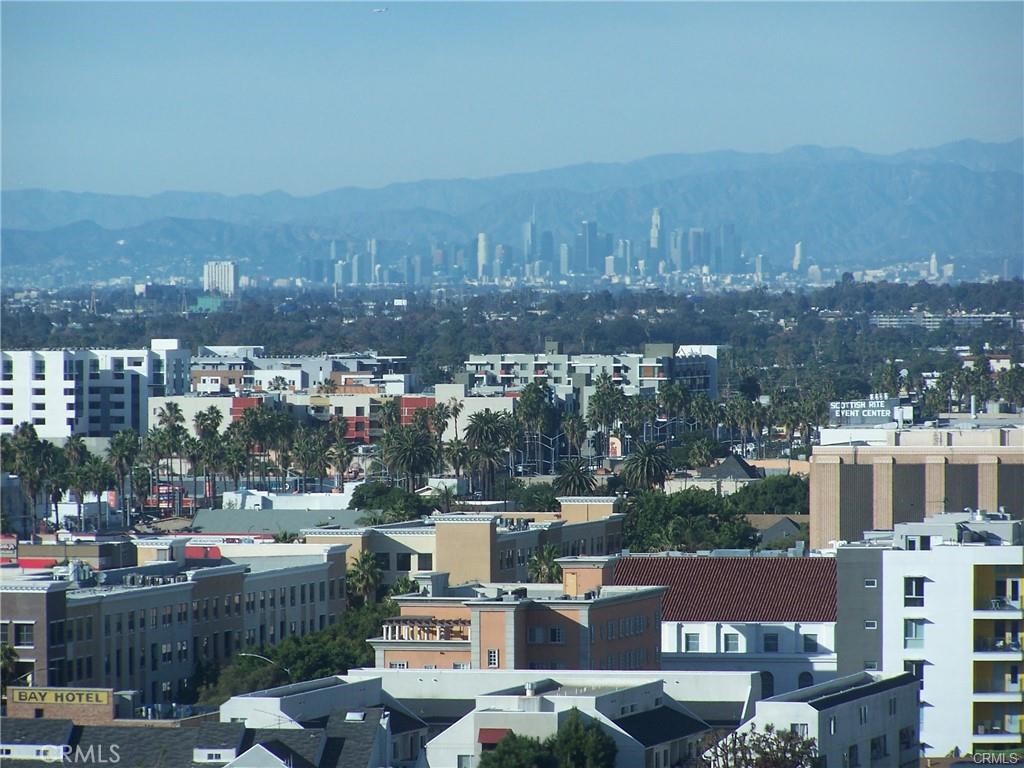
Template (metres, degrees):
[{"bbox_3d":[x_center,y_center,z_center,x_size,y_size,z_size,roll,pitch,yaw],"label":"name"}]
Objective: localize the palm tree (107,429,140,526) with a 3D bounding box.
[{"bbox_3d":[-59.120,14.350,1206.470,5.180,15.180,5.180,0,1,0],"label":"palm tree"}]

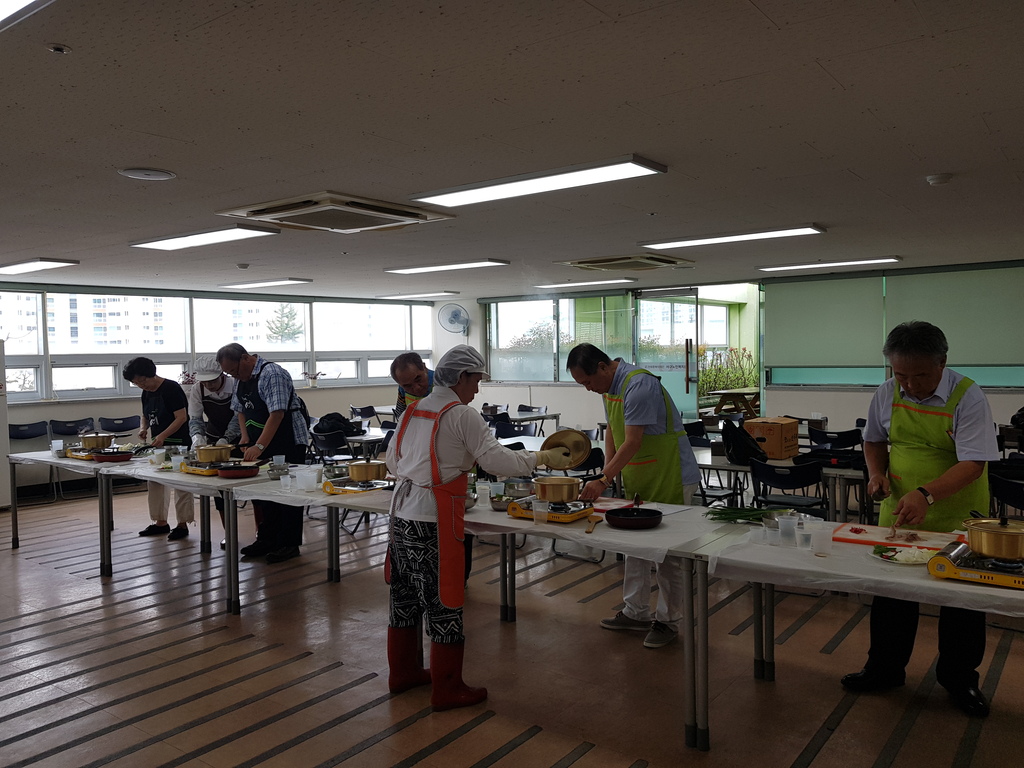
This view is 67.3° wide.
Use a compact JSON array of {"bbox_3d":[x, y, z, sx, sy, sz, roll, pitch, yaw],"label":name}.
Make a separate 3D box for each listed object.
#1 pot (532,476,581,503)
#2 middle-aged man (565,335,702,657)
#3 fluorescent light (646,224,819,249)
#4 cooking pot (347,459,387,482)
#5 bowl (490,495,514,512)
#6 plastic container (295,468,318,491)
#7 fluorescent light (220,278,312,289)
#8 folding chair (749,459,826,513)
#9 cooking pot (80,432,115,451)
[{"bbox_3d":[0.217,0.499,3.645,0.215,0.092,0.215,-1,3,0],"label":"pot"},{"bbox_3d":[0.637,0.559,4.077,0.670,1.570,0.490,-2,3,-26],"label":"middle-aged man"},{"bbox_3d":[1.504,-1.018,5.357,1.250,0.030,0.310,1,3,38],"label":"fluorescent light"},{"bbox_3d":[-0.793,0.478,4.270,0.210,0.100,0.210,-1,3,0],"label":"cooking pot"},{"bbox_3d":[-0.038,0.606,3.894,0.142,0.060,0.142,0,1,0],"label":"bowl"},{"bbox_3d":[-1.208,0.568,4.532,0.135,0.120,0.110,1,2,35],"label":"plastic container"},{"bbox_3d":[-2.754,-1.115,8.553,1.250,0.030,0.310,1,3,37],"label":"fluorescent light"},{"bbox_3d":[1.918,0.881,5.311,0.470,0.780,0.490,1,3,27],"label":"folding chair"},{"bbox_3d":[-3.377,0.459,6.244,0.245,0.115,0.245,0,1,0],"label":"cooking pot"}]

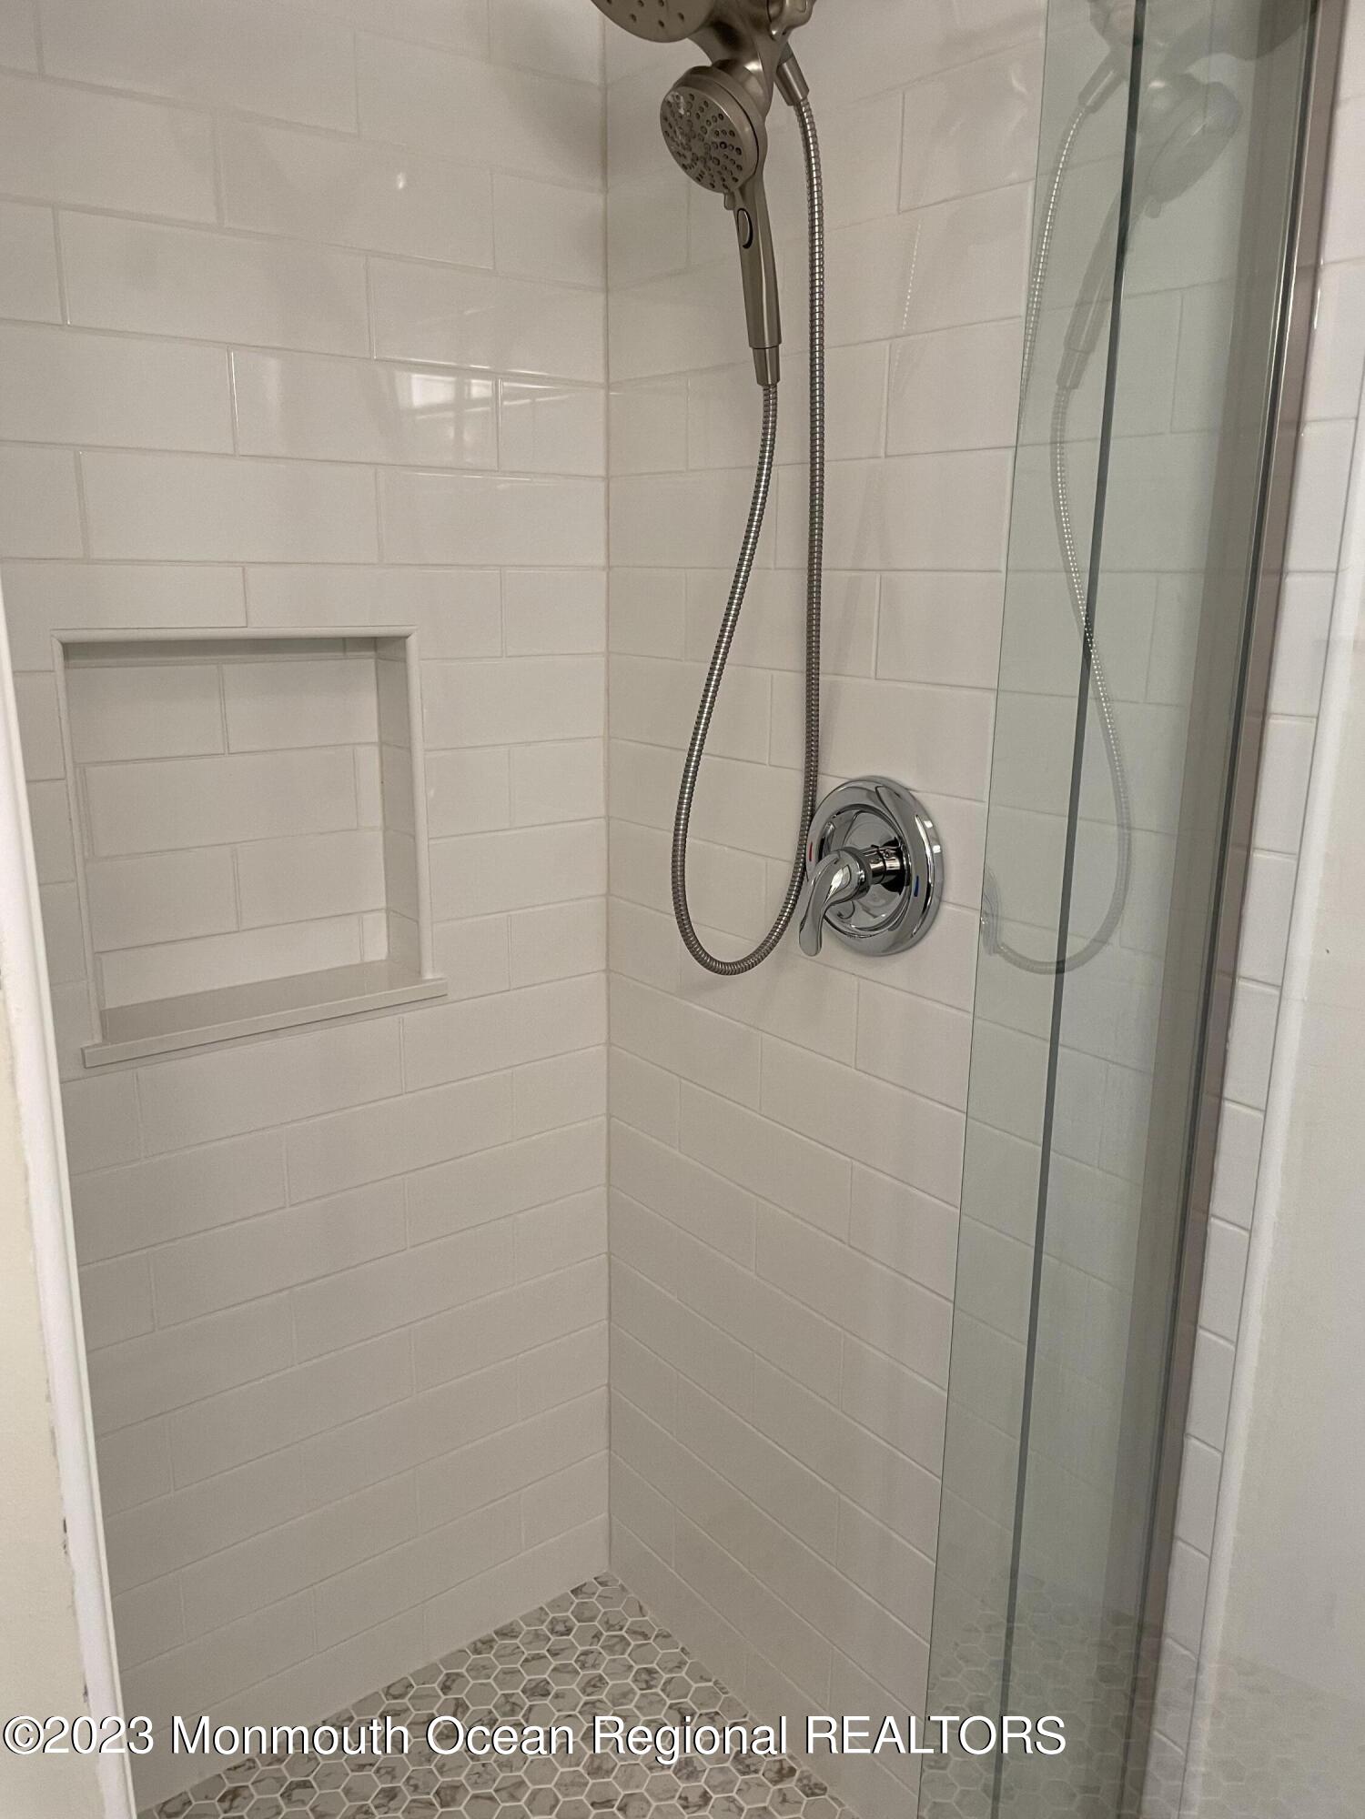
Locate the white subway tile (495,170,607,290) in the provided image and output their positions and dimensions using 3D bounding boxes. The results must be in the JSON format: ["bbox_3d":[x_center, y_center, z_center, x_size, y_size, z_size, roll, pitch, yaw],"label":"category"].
[{"bbox_3d":[-0.148,-0.764,1.545,0.150,0.102,0.009,-10,18,-37],"label":"white subway tile"}]

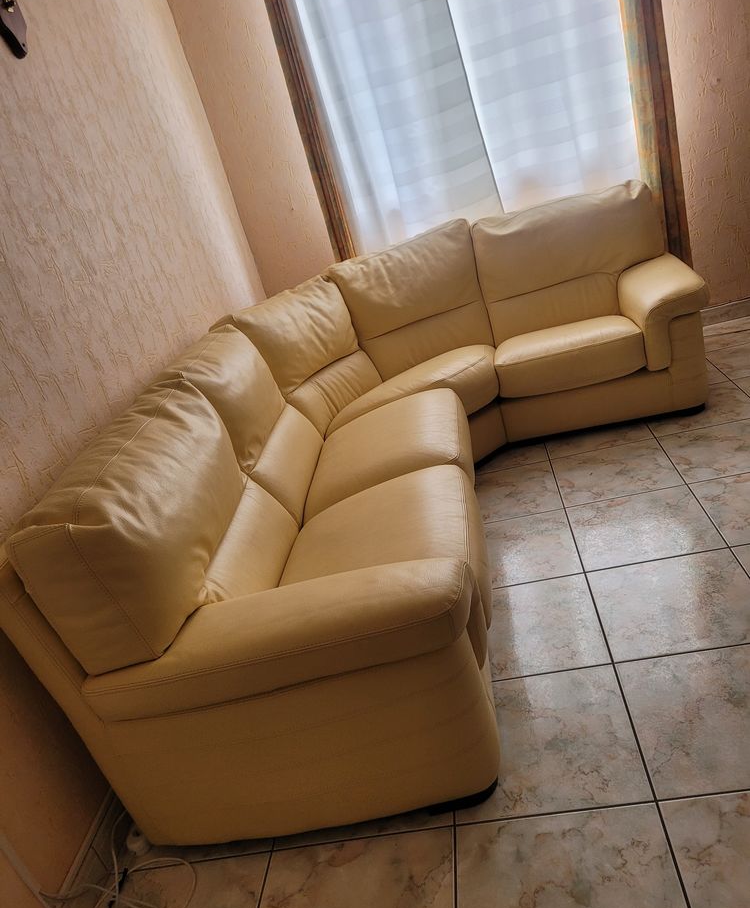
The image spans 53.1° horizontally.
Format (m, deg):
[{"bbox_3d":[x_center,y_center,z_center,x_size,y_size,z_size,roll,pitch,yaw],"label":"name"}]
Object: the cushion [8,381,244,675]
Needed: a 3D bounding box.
[{"bbox_3d":[-0.509,0.123,1.828,0.238,0.361,0.771,-21,21,14],"label":"cushion"}]

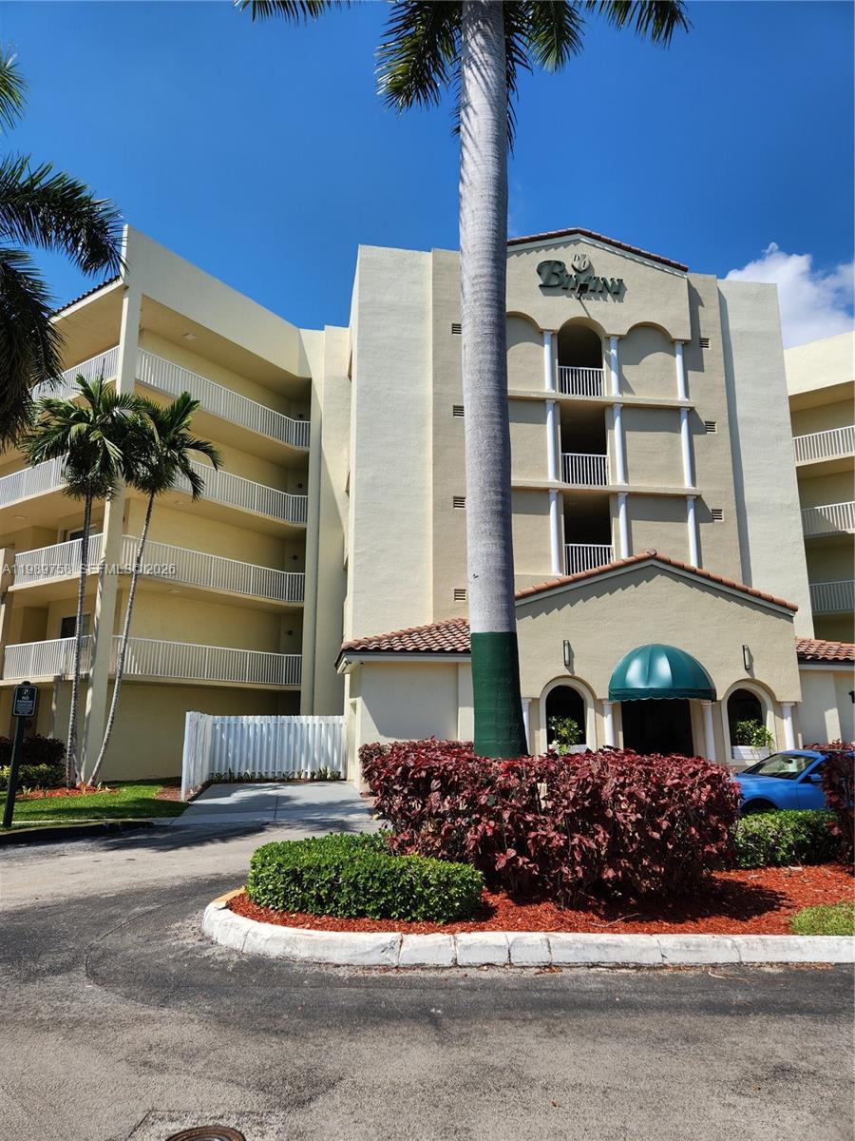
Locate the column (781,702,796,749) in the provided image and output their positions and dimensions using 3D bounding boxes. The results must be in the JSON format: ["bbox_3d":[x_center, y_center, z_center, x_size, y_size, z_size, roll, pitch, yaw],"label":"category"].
[{"bbox_3d":[9.078,4.309,18.811,0.287,2.025,0.287,2,-12,-9],"label":"column"}]

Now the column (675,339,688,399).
[{"bbox_3d":[8.230,-6.443,24.487,0.310,2.020,0.310,2,-12,-8],"label":"column"}]

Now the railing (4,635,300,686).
[{"bbox_3d":[-9.263,3.348,26.214,5.525,1.087,7.961,-8,-14,34],"label":"railing"}]

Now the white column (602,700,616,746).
[{"bbox_3d":[4.215,4.075,17.500,0.280,2.127,0.280,2,-12,-8],"label":"white column"}]

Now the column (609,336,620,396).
[{"bbox_3d":[6.209,-6.715,24.883,0.278,2.157,0.278,2,-12,-9],"label":"column"}]

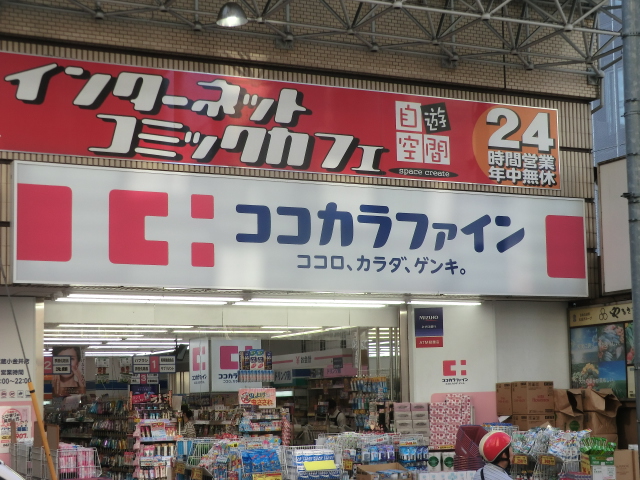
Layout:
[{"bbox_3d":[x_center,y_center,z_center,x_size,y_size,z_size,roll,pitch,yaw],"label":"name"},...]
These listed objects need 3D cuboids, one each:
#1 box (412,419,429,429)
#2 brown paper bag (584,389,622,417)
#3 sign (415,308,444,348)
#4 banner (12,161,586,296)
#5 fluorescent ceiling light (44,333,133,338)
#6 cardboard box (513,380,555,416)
[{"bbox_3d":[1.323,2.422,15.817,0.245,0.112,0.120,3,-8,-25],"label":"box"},{"bbox_3d":[4.153,2.378,17.638,0.460,0.360,0.360,3,-8,-25],"label":"brown paper bag"},{"bbox_3d":[1.645,1.326,18.050,0.440,0.600,0.030,-3,-8,12],"label":"sign"},{"bbox_3d":[0.103,-0.033,16.302,8.450,1.490,0.200,3,-8,-25],"label":"banner"},{"bbox_3d":[-4.526,1.838,23.111,2.380,0.080,0.090,3,-8,-25],"label":"fluorescent ceiling light"},{"bbox_3d":[3.049,2.273,17.276,0.440,0.465,0.410,2,-8,-25],"label":"cardboard box"}]

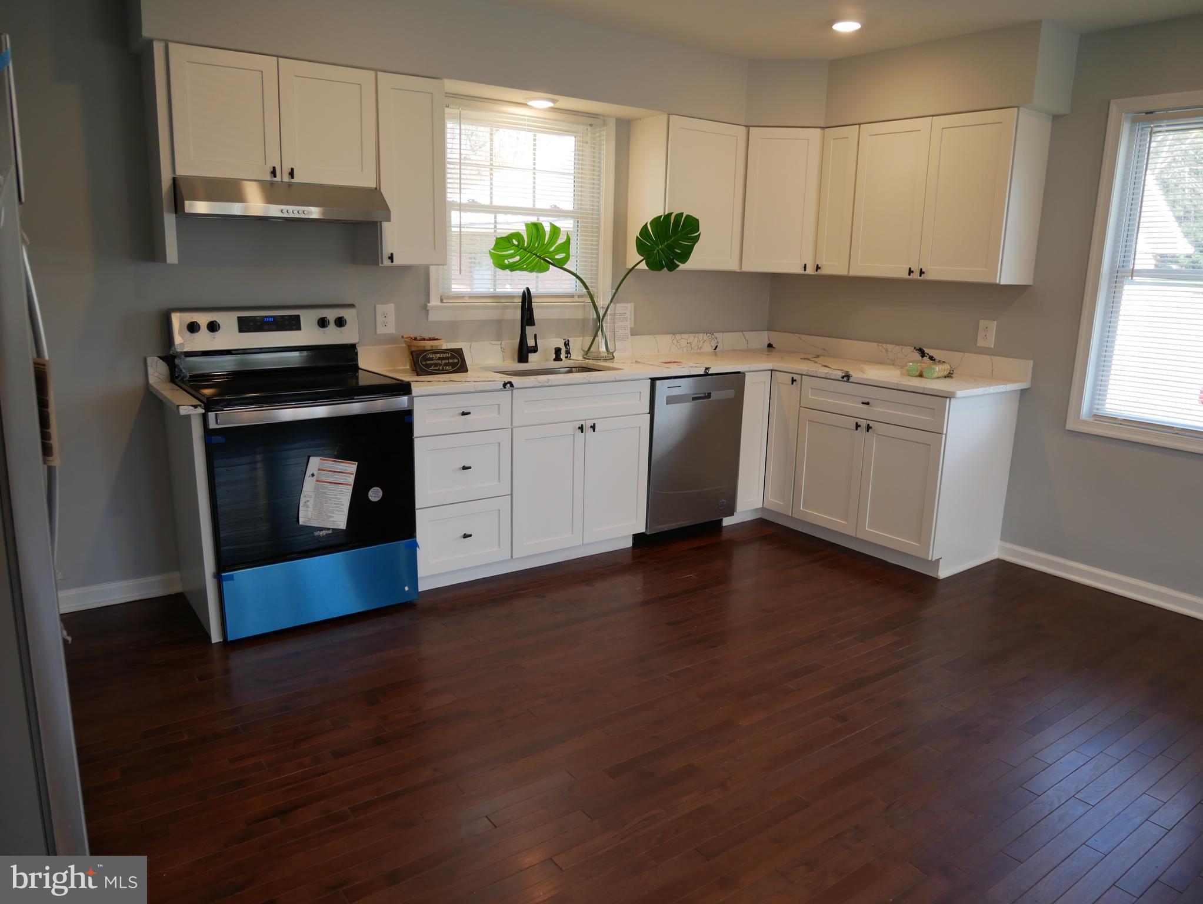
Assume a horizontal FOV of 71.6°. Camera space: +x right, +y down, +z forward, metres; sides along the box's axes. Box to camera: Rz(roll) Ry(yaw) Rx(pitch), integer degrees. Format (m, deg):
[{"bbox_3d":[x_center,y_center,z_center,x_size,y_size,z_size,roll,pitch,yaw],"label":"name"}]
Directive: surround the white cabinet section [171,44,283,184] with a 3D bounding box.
[{"bbox_3d":[-1.425,-1.236,3.115,0.381,0.455,0.318,-7,15,-35],"label":"white cabinet section"}]

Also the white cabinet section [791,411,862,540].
[{"bbox_3d":[1.370,0.063,4.364,0.580,0.586,0.420,-7,15,-35],"label":"white cabinet section"}]

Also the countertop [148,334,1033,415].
[{"bbox_3d":[0.133,-0.343,3.668,3.541,0.132,1.717,-8,16,-35],"label":"countertop"}]

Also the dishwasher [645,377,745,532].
[{"bbox_3d":[0.313,-0.053,4.532,0.610,0.787,0.621,-8,16,-35],"label":"dishwasher"}]

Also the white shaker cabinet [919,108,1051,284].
[{"bbox_3d":[1.788,-1.177,3.897,0.325,0.765,0.423,-8,15,-35],"label":"white shaker cabinet"}]

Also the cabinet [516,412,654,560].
[{"bbox_3d":[-0.263,0.083,4.164,0.769,0.615,0.617,-8,16,-35],"label":"cabinet"}]

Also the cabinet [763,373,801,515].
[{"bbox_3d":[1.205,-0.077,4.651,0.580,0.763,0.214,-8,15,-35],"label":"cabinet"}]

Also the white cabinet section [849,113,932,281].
[{"bbox_3d":[1.534,-1.254,4.190,0.318,0.763,0.423,-7,15,-35],"label":"white cabinet section"}]

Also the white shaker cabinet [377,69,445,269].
[{"bbox_3d":[-0.878,-1.184,3.593,0.300,0.747,0.321,-8,16,-35],"label":"white shaker cabinet"}]

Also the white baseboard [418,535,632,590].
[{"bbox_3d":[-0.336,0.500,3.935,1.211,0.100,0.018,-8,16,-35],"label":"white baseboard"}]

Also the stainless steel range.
[{"bbox_3d":[-1.219,0.044,3.337,0.760,1.188,0.694,-8,15,-35],"label":"stainless steel range"}]

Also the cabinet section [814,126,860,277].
[{"bbox_3d":[1.351,-1.318,4.444,0.318,0.763,0.229,-7,15,-35],"label":"cabinet section"}]

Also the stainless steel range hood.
[{"bbox_3d":[-1.255,-0.962,3.226,0.757,0.143,0.484,-8,15,-35],"label":"stainless steel range hood"}]

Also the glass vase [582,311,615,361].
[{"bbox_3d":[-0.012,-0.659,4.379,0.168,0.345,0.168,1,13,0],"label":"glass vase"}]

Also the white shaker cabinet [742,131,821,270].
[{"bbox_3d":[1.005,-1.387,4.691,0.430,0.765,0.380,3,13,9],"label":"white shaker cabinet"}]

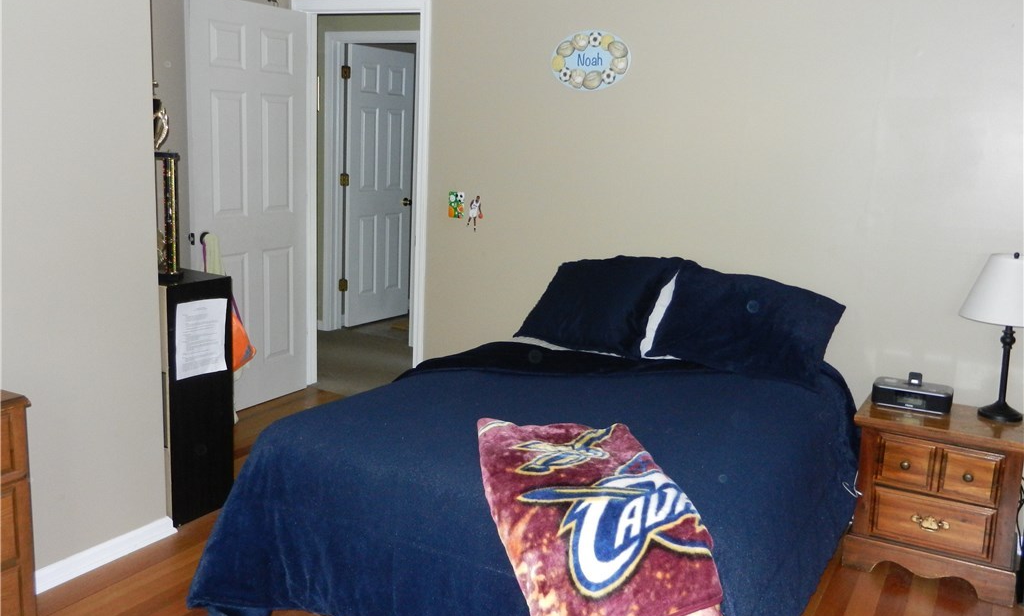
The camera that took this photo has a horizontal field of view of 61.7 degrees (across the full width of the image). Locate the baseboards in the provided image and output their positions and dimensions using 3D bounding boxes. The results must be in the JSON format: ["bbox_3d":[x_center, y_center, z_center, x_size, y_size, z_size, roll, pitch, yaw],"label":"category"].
[{"bbox_3d":[-1.344,0.809,2.873,0.018,0.078,0.525,9,13,29],"label":"baseboards"}]

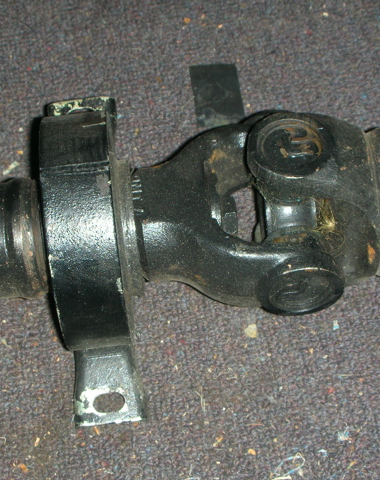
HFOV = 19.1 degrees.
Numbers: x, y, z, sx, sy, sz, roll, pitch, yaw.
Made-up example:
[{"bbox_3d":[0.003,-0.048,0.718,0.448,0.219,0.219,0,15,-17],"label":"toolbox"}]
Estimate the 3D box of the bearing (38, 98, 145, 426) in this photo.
[{"bbox_3d":[-0.043,-0.005,0.500,0.040,0.097,0.164,-6,69,0],"label":"bearing"}]

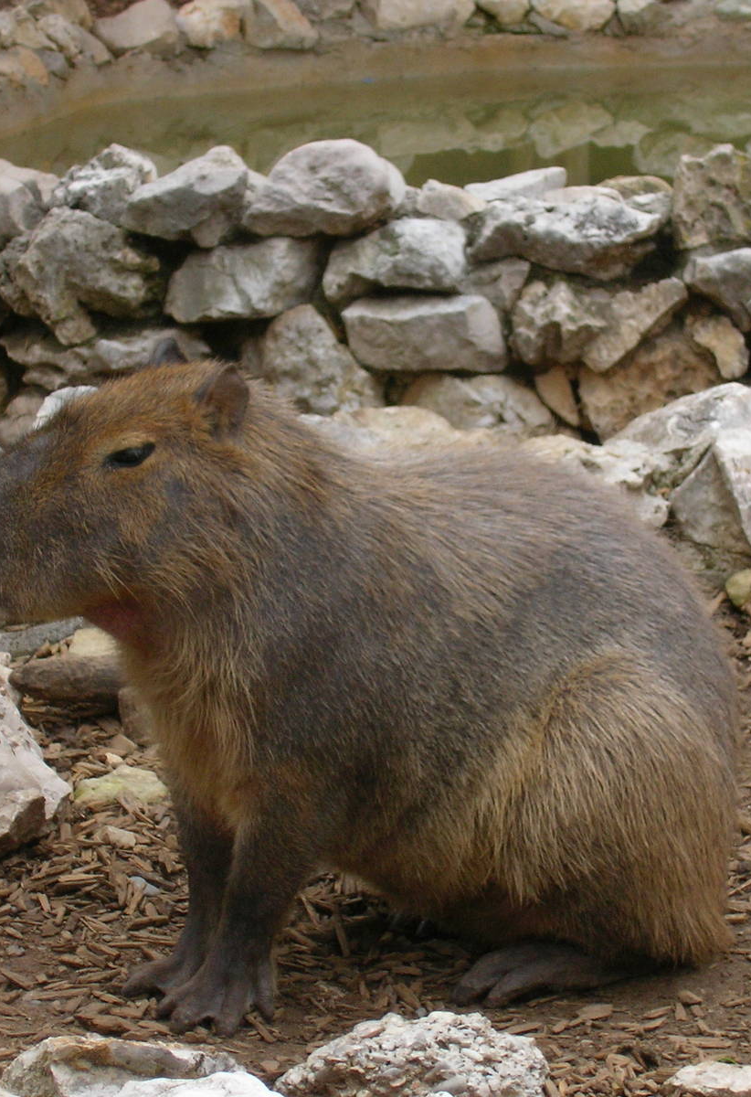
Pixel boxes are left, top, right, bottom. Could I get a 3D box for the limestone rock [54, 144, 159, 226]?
[{"bbox_3d":[-0.416,-0.564,6.863,0.120,0.119,0.150,7,15,27],"label":"limestone rock"}]

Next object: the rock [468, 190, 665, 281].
[{"bbox_3d":[0.283,-0.465,6.587,0.293,0.113,0.182,0,14,0],"label":"rock"}]

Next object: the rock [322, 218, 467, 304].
[{"bbox_3d":[0.033,-0.508,7.852,0.259,0.149,0.207,0,12,0],"label":"rock"}]

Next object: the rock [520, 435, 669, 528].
[{"bbox_3d":[0.331,-0.101,6.716,0.225,0.138,0.180,0,12,0],"label":"rock"}]

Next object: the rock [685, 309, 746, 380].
[{"bbox_3d":[0.521,-0.310,6.775,0.080,0.101,0.090,-5,14,-20],"label":"rock"}]

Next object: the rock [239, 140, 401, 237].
[{"bbox_3d":[-0.081,-0.576,7.088,0.245,0.145,0.190,2,12,10],"label":"rock"}]

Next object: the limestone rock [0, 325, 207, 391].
[{"bbox_3d":[-0.417,-0.285,6.870,0.307,0.081,0.170,6,14,26],"label":"limestone rock"}]

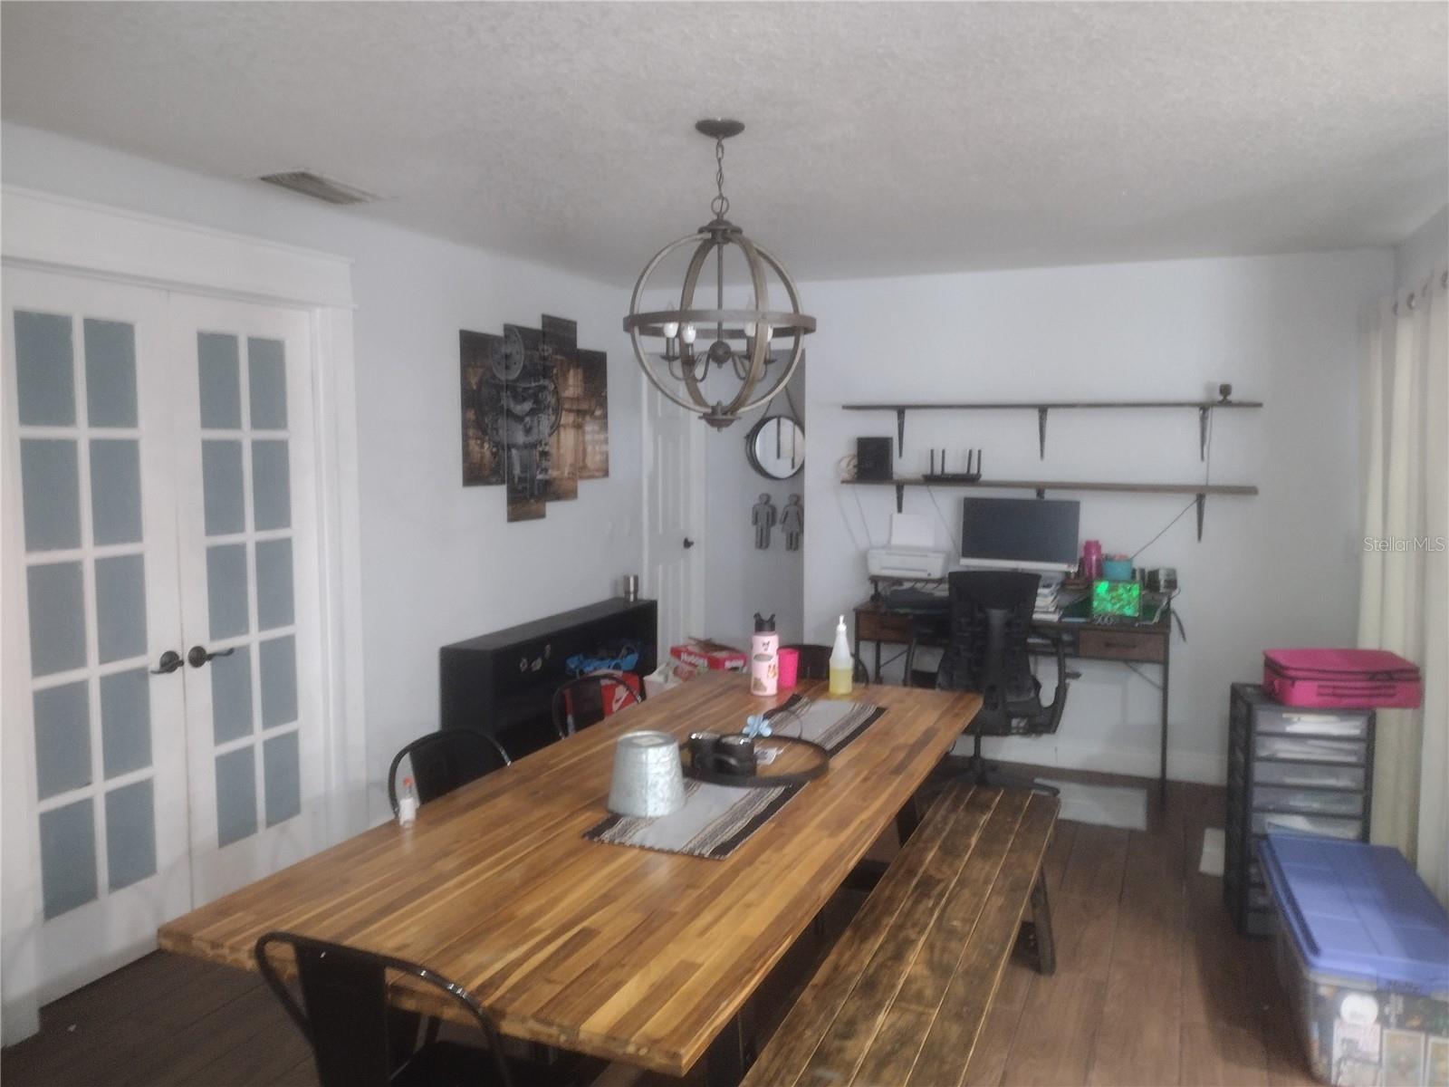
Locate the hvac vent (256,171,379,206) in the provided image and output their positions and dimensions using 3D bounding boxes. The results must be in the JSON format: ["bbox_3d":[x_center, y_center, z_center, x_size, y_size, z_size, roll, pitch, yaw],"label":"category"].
[{"bbox_3d":[-1.337,-1.187,3.796,0.210,0.030,0.420,3,6,23],"label":"hvac vent"}]

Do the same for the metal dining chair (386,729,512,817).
[{"bbox_3d":[-0.485,0.920,2.837,0.500,0.850,0.450,3,6,23],"label":"metal dining chair"}]

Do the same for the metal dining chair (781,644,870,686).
[{"bbox_3d":[0.233,0.815,3.981,0.450,0.850,0.500,3,6,23],"label":"metal dining chair"}]

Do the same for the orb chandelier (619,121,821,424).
[{"bbox_3d":[-0.012,-0.711,3.042,0.515,0.805,0.515,0,5,0],"label":"orb chandelier"}]

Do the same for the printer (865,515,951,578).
[{"bbox_3d":[0.936,0.021,5.670,0.390,0.300,0.250,3,6,23],"label":"printer"}]

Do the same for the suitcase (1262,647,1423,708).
[{"bbox_3d":[2.027,0.440,3.732,0.420,0.135,0.285,2,5,14],"label":"suitcase"}]

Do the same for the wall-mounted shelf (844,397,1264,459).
[{"bbox_3d":[1.490,-0.524,5.324,1.870,0.260,0.260,3,6,23],"label":"wall-mounted shelf"}]

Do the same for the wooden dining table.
[{"bbox_3d":[-0.074,0.963,2.903,1.010,0.755,2.380,2,6,22],"label":"wooden dining table"}]

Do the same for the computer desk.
[{"bbox_3d":[1.369,0.725,5.437,1.440,0.800,0.490,3,6,23],"label":"computer desk"}]

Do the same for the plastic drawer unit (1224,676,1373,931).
[{"bbox_3d":[1.905,0.892,3.774,0.375,0.780,0.300,2,5,13],"label":"plastic drawer unit"}]

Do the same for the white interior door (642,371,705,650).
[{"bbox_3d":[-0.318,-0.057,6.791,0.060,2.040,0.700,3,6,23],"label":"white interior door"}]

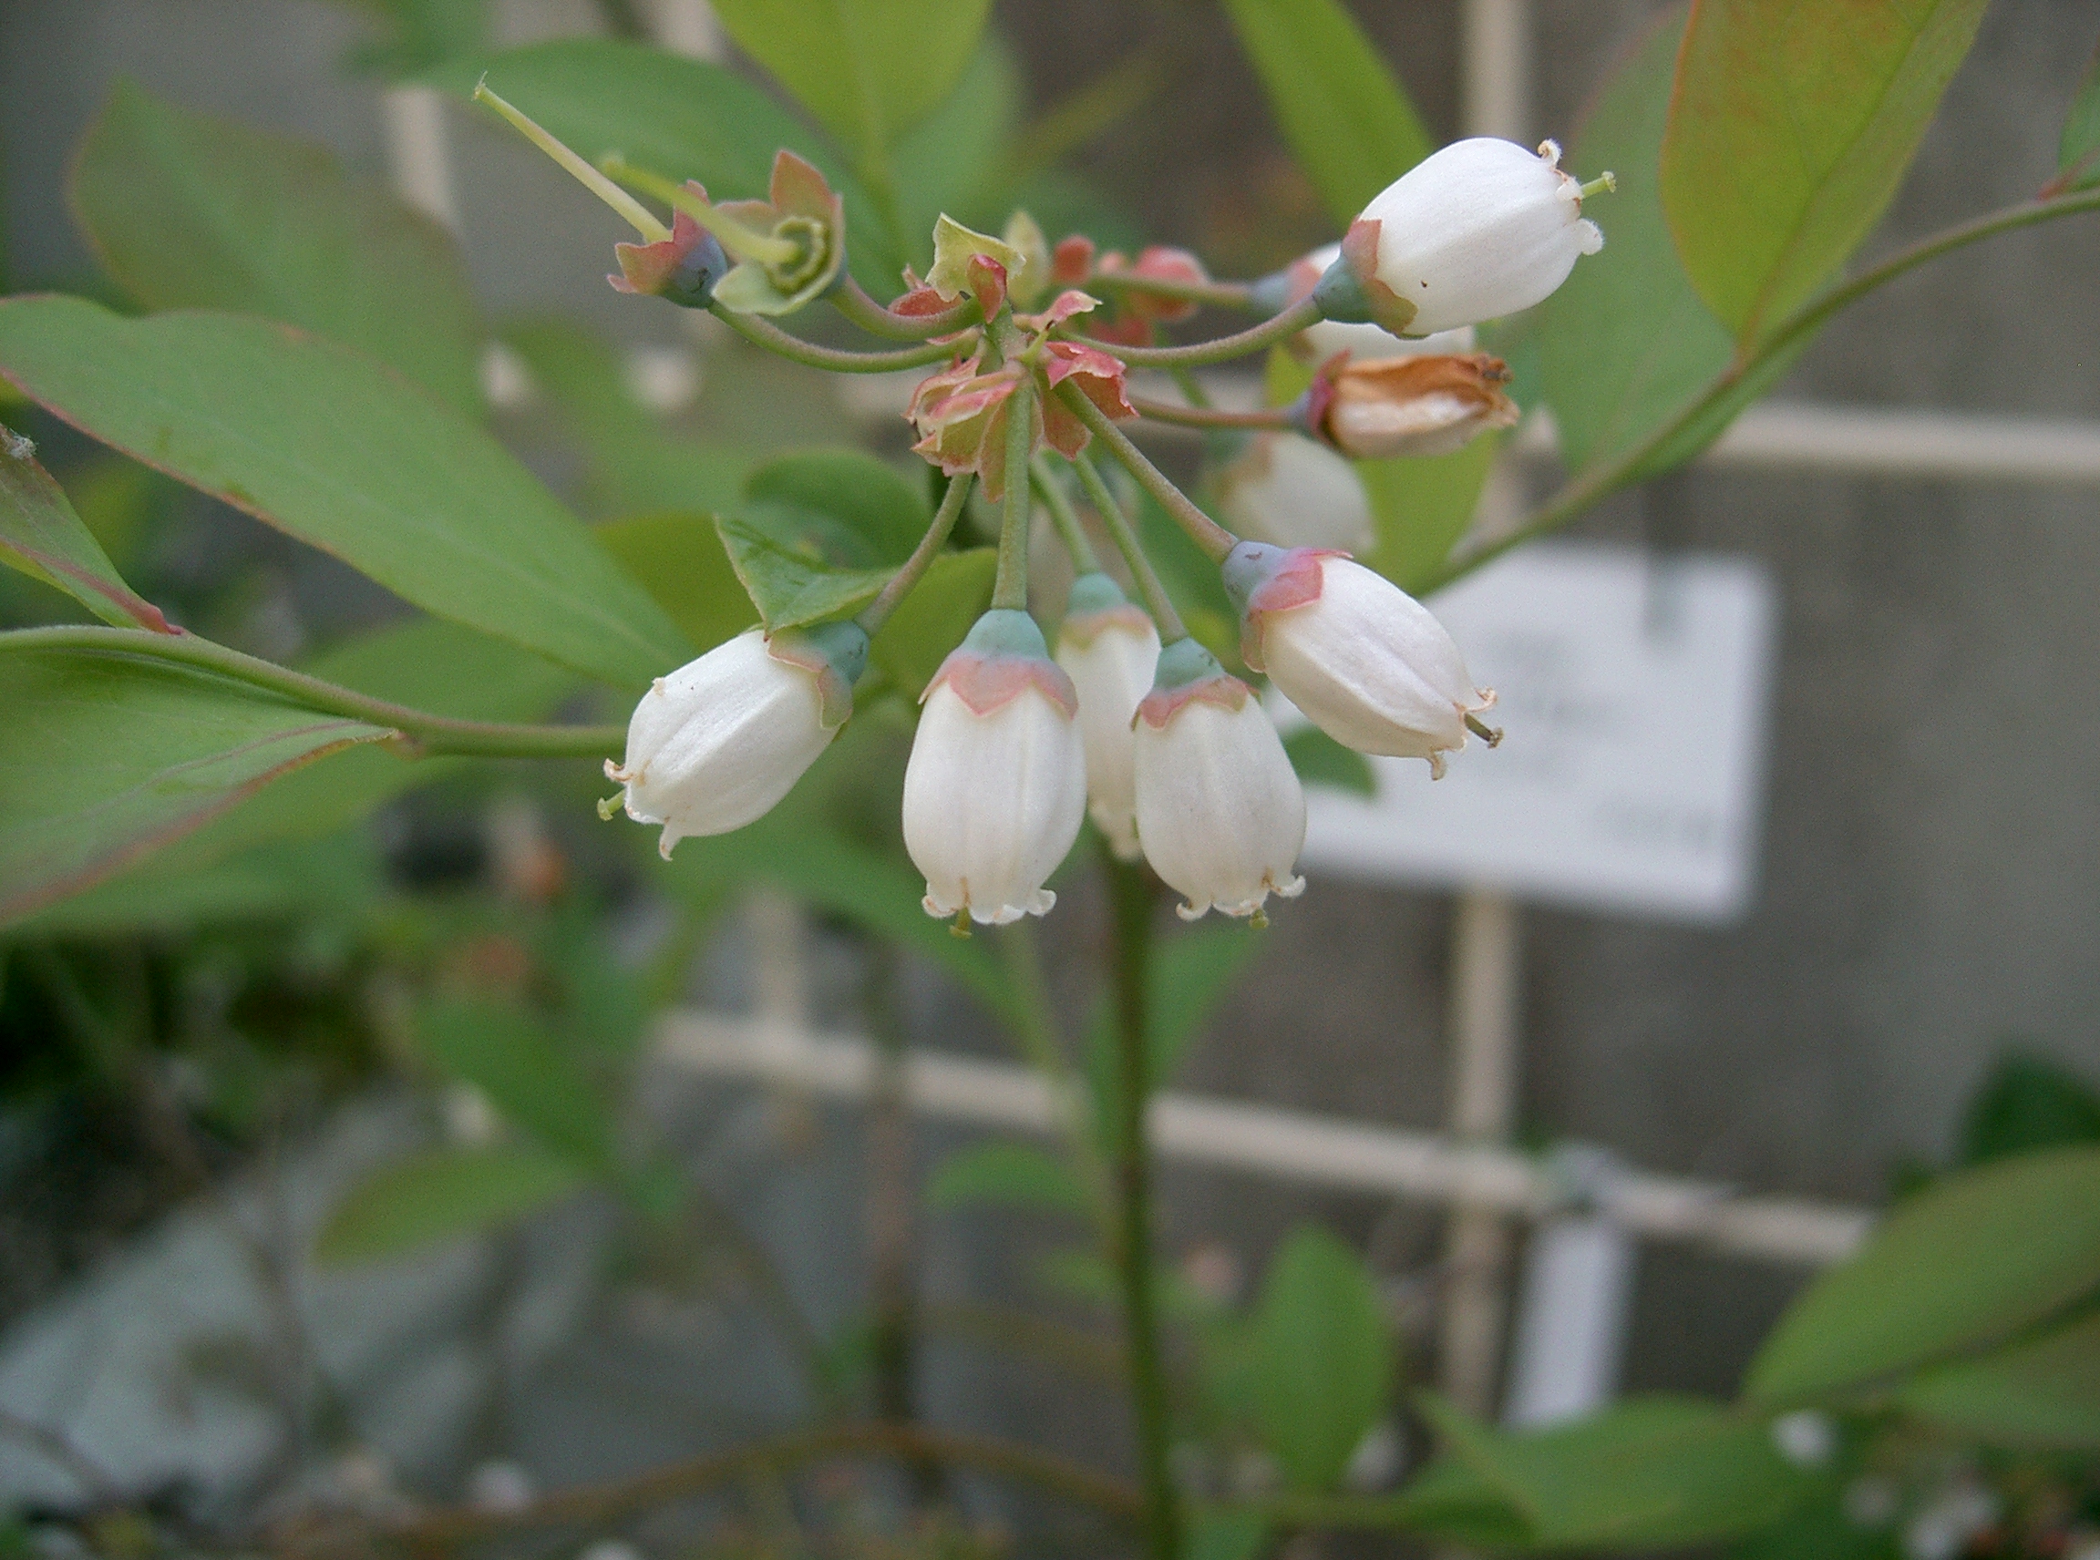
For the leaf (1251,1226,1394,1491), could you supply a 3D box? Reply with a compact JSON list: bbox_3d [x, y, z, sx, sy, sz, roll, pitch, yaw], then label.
[{"bbox_3d":[0.026,0.056,0.230,0.014,0.027,0.009,-3,20,0],"label":"leaf"}]

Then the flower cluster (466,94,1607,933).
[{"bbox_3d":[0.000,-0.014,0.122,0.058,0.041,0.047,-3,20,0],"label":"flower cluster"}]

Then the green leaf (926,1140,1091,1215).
[{"bbox_3d":[-0.004,0.040,0.235,0.016,0.008,0.012,-3,20,0],"label":"green leaf"}]

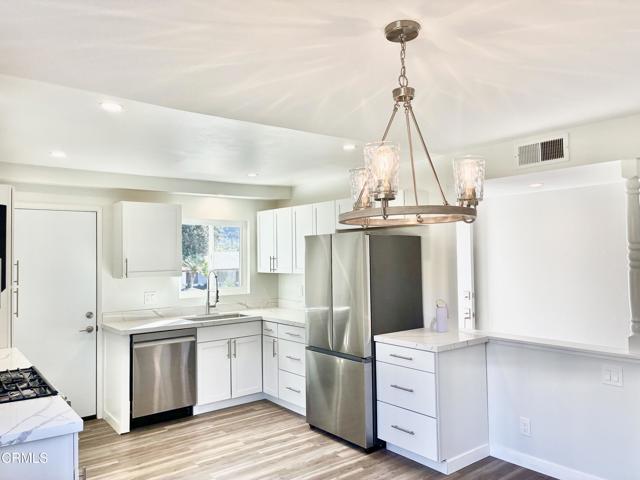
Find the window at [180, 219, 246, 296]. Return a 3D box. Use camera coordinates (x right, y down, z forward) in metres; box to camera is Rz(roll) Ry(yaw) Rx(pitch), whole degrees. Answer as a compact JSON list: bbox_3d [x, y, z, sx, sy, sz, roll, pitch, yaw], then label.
[{"bbox_3d":[-1.219,0.213,5.613,0.887,0.881,0.091,1,-3,-38],"label":"window"}]

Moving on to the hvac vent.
[{"bbox_3d":[1.588,-0.638,3.453,0.030,0.192,0.386,1,-3,-38],"label":"hvac vent"}]

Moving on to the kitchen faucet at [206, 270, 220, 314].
[{"bbox_3d":[-1.193,0.600,5.336,0.081,0.489,0.262,1,-3,-38],"label":"kitchen faucet"}]

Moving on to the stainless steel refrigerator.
[{"bbox_3d":[0.395,0.840,4.341,0.741,1.749,0.791,1,-3,-38],"label":"stainless steel refrigerator"}]

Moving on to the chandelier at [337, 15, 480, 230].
[{"bbox_3d":[0.326,-0.435,1.847,0.565,0.764,0.565,-1,-2,0],"label":"chandelier"}]

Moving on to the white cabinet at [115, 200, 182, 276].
[{"bbox_3d":[-1.771,0.013,4.943,0.595,0.742,0.328,1,-3,-38],"label":"white cabinet"}]

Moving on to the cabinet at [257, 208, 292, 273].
[{"bbox_3d":[-0.410,0.019,5.725,0.333,0.746,0.736,1,-3,-38],"label":"cabinet"}]

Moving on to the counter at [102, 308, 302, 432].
[{"bbox_3d":[-0.868,1.289,4.831,2.107,0.927,1.522,1,-3,-38],"label":"counter"}]

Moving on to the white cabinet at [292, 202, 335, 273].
[{"bbox_3d":[0.056,-0.011,5.140,0.333,0.741,0.761,1,-3,-38],"label":"white cabinet"}]

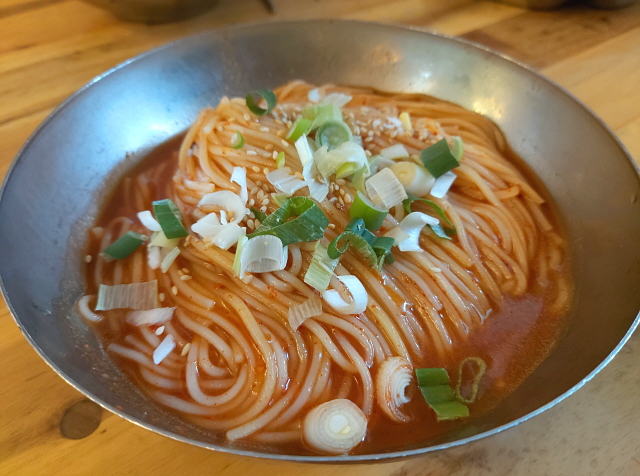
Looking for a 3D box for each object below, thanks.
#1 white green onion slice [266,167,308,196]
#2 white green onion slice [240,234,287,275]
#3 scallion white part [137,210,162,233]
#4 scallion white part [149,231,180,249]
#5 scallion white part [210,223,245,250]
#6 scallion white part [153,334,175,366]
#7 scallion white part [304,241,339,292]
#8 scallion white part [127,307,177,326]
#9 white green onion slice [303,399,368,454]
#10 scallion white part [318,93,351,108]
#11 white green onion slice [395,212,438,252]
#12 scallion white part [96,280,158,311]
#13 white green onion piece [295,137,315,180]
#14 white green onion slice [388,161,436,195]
[{"bbox_3d":[-0.013,-0.022,0.178,0.015,0.004,0.010,18,63,9],"label":"white green onion slice"},{"bbox_3d":[-0.018,0.006,0.147,0.014,0.009,0.010,-4,48,-4],"label":"white green onion slice"},{"bbox_3d":[-0.062,-0.006,0.169,0.010,0.003,0.005,34,56,27],"label":"scallion white part"},{"bbox_3d":[-0.062,0.001,0.183,0.012,0.004,0.008,0,67,0],"label":"scallion white part"},{"bbox_3d":[-0.034,-0.001,0.172,0.012,0.004,0.007,-39,65,-15],"label":"scallion white part"},{"bbox_3d":[-0.052,0.037,0.154,0.003,0.002,0.011,23,51,20],"label":"scallion white part"},{"bbox_3d":[0.001,0.009,0.144,0.007,0.002,0.014,20,67,9],"label":"scallion white part"},{"bbox_3d":[-0.053,0.025,0.147,0.015,0.003,0.005,-9,48,-8],"label":"scallion white part"},{"bbox_3d":[0.005,0.058,0.140,0.018,0.005,0.018,4,42,-5],"label":"white green onion slice"},{"bbox_3d":[0.007,-0.065,0.220,0.016,0.004,0.010,0,62,0],"label":"scallion white part"},{"bbox_3d":[0.034,-0.002,0.163,0.011,0.007,0.013,30,70,11],"label":"white green onion slice"},{"bbox_3d":[-0.063,0.019,0.152,0.017,0.002,0.010,-4,48,-4],"label":"scallion white part"},{"bbox_3d":[-0.006,-0.032,0.183,0.006,0.004,0.015,-15,83,-2],"label":"white green onion piece"},{"bbox_3d":[0.036,-0.023,0.181,0.012,0.011,0.011,15,29,-41],"label":"white green onion slice"}]

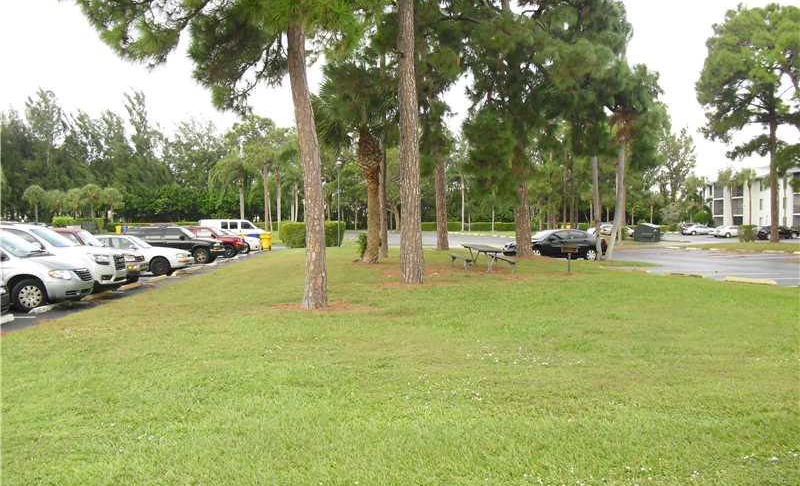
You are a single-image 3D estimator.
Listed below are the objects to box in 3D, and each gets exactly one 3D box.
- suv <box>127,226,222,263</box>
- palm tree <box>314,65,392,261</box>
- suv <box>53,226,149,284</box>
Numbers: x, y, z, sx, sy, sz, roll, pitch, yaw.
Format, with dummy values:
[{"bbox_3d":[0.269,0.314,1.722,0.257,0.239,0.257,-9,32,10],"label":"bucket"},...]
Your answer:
[{"bbox_3d":[-10.683,0.009,38.900,4.700,1.700,1.820,0,1,-2],"label":"suv"},{"bbox_3d":[-1.696,-3.287,34.000,3.500,8.260,3.500,0,1,0],"label":"palm tree"},{"bbox_3d":[-9.600,0.420,23.550,4.600,1.700,1.830,0,1,-3],"label":"suv"}]

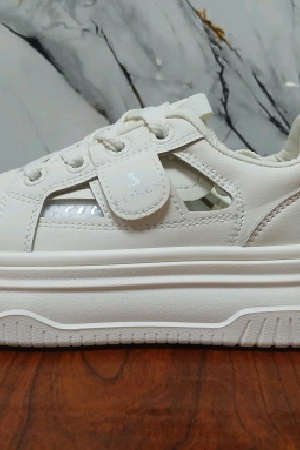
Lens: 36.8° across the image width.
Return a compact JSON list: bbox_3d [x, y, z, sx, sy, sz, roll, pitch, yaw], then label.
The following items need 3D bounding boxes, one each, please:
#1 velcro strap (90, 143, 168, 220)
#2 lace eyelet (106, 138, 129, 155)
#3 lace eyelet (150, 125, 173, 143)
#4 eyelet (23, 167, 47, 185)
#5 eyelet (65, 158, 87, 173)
[{"bbox_3d":[-0.010,-0.023,0.223,0.033,0.045,0.011,-17,-20,4],"label":"velcro strap"},{"bbox_3d":[-0.017,-0.041,0.233,0.011,0.011,0.004,-17,-35,7],"label":"lace eyelet"},{"bbox_3d":[0.006,-0.046,0.229,0.011,0.011,0.004,-17,-35,7],"label":"lace eyelet"},{"bbox_3d":[-0.060,-0.026,0.237,0.011,0.011,0.004,-17,-35,7],"label":"eyelet"},{"bbox_3d":[-0.039,-0.031,0.236,0.011,0.011,0.004,-17,-35,7],"label":"eyelet"}]

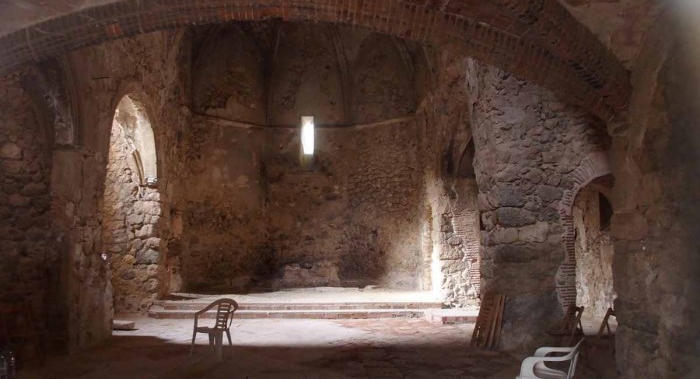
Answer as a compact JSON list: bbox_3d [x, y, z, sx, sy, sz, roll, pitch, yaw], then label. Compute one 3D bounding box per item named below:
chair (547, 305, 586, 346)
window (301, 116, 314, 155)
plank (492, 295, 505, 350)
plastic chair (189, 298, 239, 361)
[{"bbox_3d":[3.060,2.053,7.928,0.520,0.800,0.430,0,-6,-2],"label":"chair"},{"bbox_3d":[-1.449,-1.841,19.302,0.460,1.340,0.250,0,-6,0],"label":"window"},{"bbox_3d":[2.406,2.155,9.174,0.100,0.880,0.050,8,-9,1],"label":"plank"},{"bbox_3d":[-2.030,2.113,8.589,0.570,0.820,0.560,-3,-7,23],"label":"plastic chair"}]

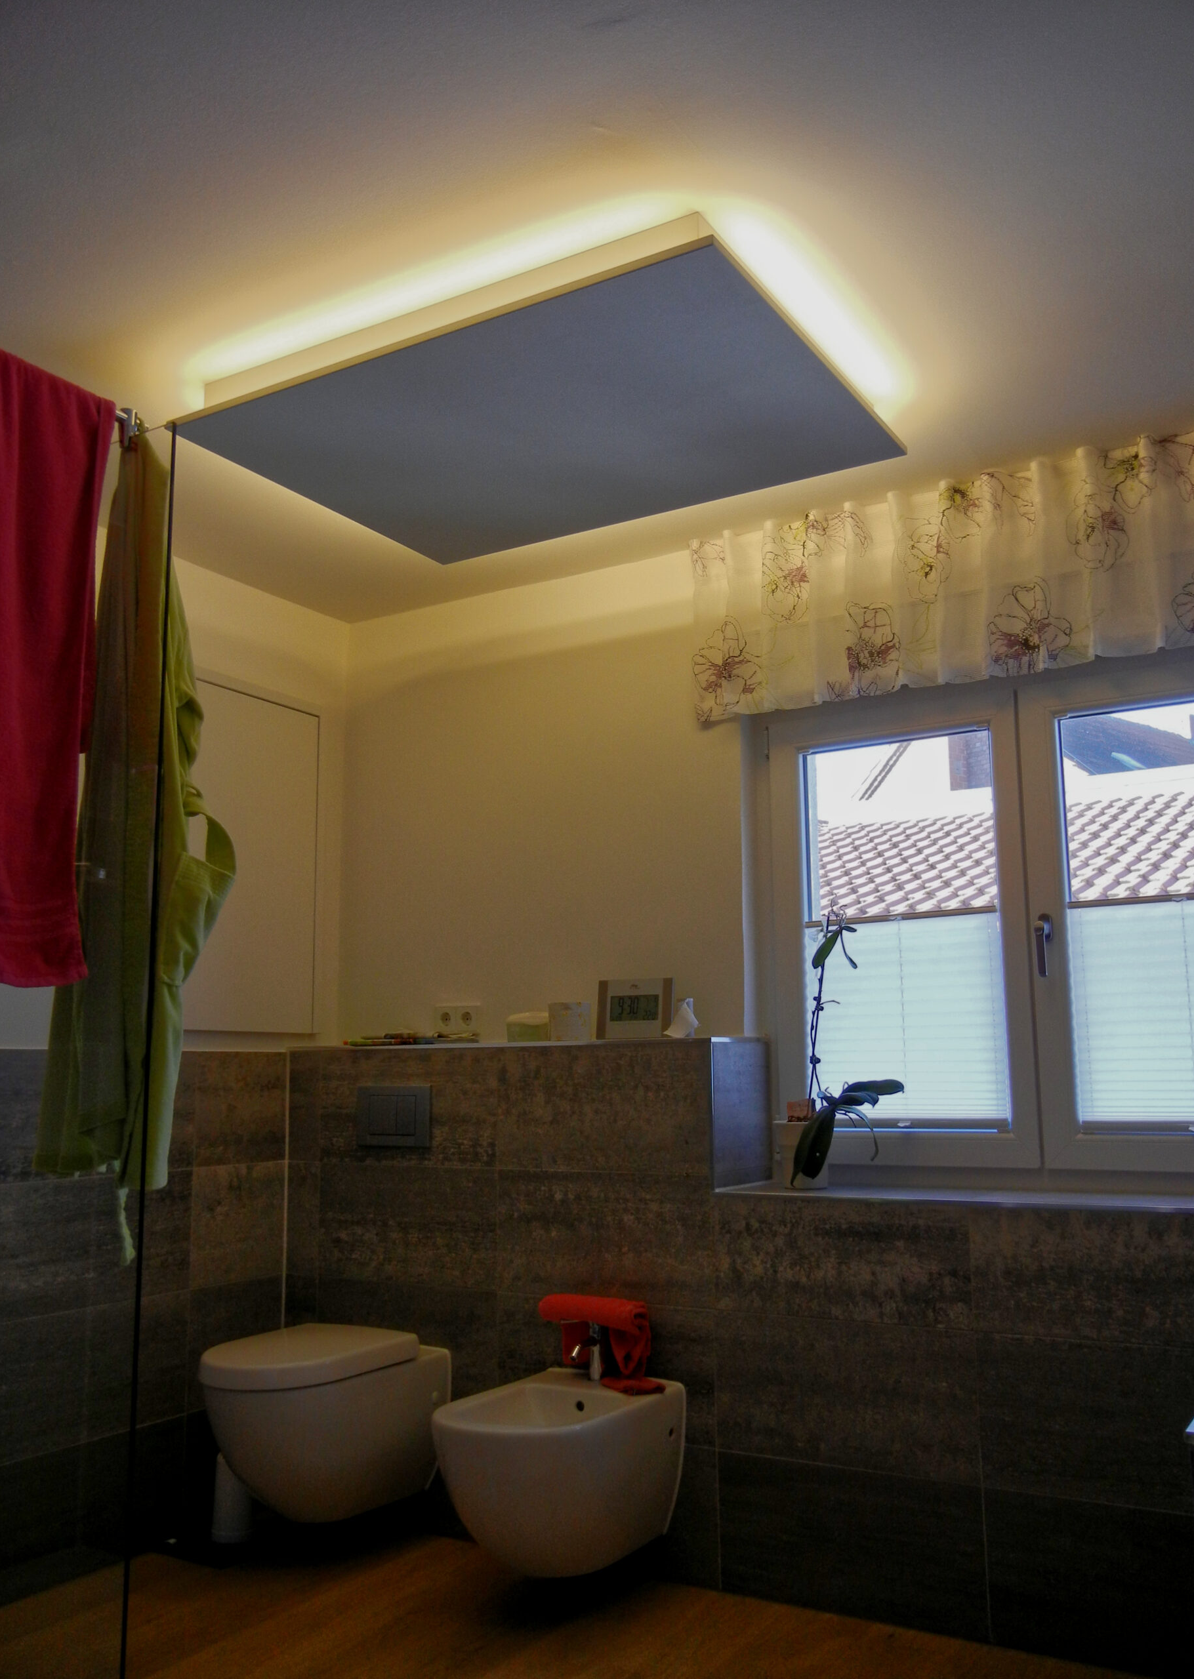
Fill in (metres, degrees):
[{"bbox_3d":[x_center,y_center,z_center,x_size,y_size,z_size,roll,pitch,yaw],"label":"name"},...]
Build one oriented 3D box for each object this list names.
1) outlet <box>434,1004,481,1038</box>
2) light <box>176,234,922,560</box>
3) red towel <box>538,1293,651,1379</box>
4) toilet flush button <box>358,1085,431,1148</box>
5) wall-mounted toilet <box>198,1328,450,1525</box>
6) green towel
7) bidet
[{"bbox_3d":[-0.389,0.500,4.007,0.155,0.082,0.012,-6,-11,31],"label":"outlet"},{"bbox_3d":[-0.099,-0.852,2.935,1.186,0.097,0.892,-6,-11,31],"label":"light"},{"bbox_3d":[-0.007,1.148,3.364,0.290,0.185,0.105,-6,-11,31],"label":"red towel"},{"bbox_3d":[-0.544,0.735,3.863,0.249,0.162,0.015,-6,-11,31],"label":"toilet flush button"},{"bbox_3d":[-0.685,1.421,3.506,0.375,0.410,0.585,-6,-11,31],"label":"wall-mounted toilet"},{"bbox_3d":[-0.666,-0.036,2.114,0.280,1.120,0.160,-6,-11,31],"label":"green towel"},{"bbox_3d":[-0.104,1.393,3.158,0.373,0.348,0.580,-6,-11,31],"label":"bidet"}]

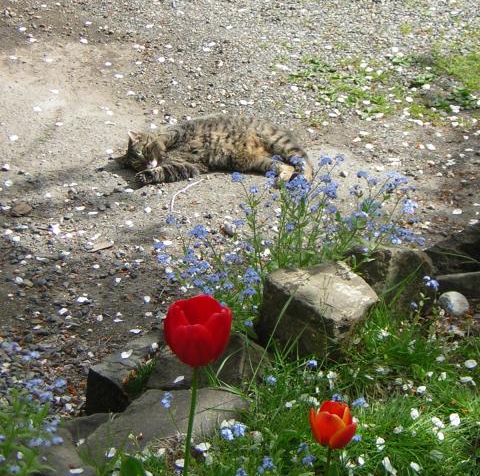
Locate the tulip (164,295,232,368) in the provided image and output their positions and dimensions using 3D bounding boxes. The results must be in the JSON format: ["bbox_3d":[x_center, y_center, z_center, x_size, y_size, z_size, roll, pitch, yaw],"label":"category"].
[{"bbox_3d":[-0.043,0.099,1.430,0.070,0.070,0.068,0,25,0],"label":"tulip"}]

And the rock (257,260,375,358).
[{"bbox_3d":[0.122,0.108,2.169,0.155,0.105,0.145,9,26,18],"label":"rock"}]

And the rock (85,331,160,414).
[{"bbox_3d":[-0.183,0.212,2.190,0.100,0.080,0.170,15,27,32],"label":"rock"}]

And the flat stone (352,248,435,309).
[{"bbox_3d":[0.272,0.073,2.460,0.148,0.110,0.130,-4,23,-9],"label":"flat stone"}]

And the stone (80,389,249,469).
[{"bbox_3d":[-0.100,0.264,1.894,0.205,0.060,0.125,-11,27,-23],"label":"stone"}]

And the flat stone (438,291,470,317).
[{"bbox_3d":[0.351,0.107,2.236,0.050,0.036,0.044,0,25,0],"label":"flat stone"}]

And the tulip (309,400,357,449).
[{"bbox_3d":[0.101,0.204,1.500,0.050,0.050,0.050,0,22,0],"label":"tulip"}]

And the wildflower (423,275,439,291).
[{"bbox_3d":[0.318,0.074,2.280,0.025,0.022,0.025,0,22,0],"label":"wildflower"}]

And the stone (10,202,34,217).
[{"bbox_3d":[-0.417,-0.054,2.611,0.040,0.014,0.034,0,25,0],"label":"stone"}]

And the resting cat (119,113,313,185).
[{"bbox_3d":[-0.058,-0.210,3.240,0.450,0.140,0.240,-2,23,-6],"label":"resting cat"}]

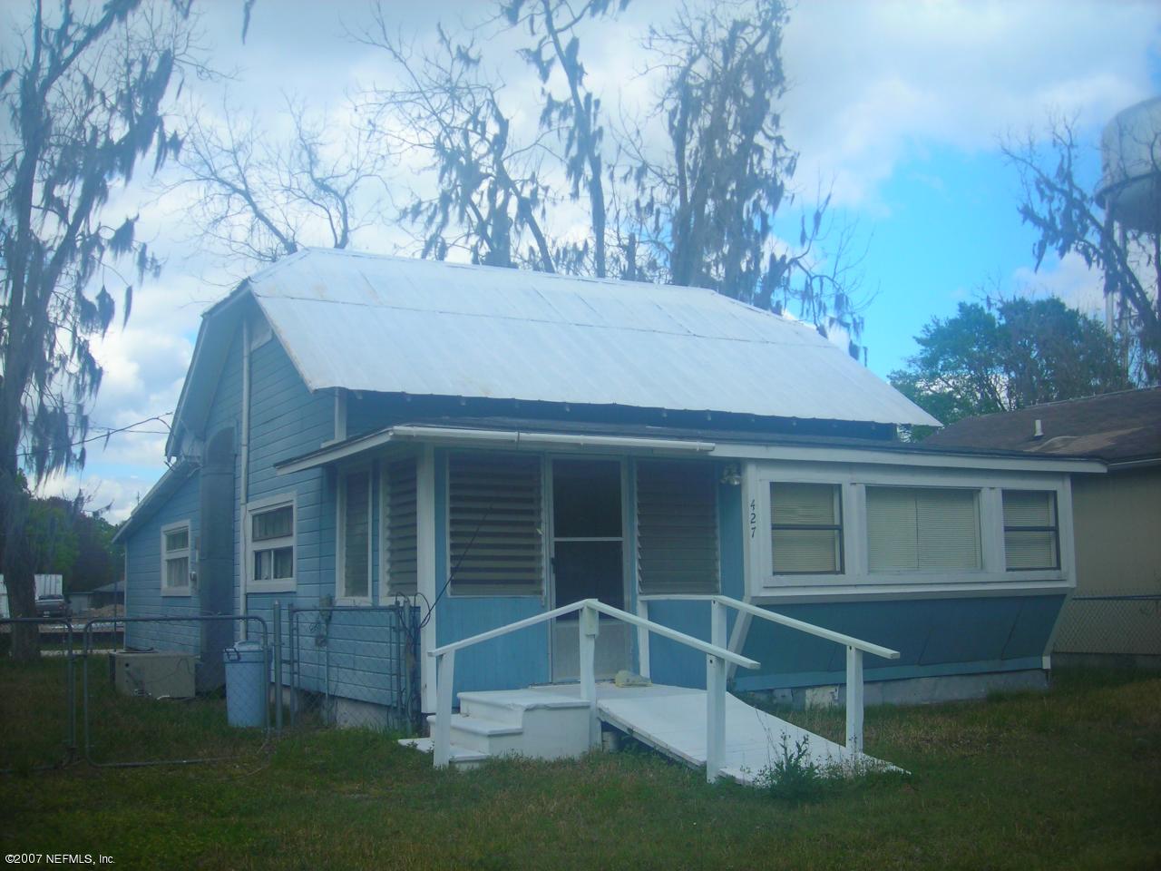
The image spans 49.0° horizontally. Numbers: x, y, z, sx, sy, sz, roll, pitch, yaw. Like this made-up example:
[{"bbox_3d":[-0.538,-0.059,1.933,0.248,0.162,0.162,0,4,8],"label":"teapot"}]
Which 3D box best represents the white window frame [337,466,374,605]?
[{"bbox_3d":[-2.218,0.981,12.563,0.083,1.331,1.040,3,-8,-29],"label":"white window frame"}]

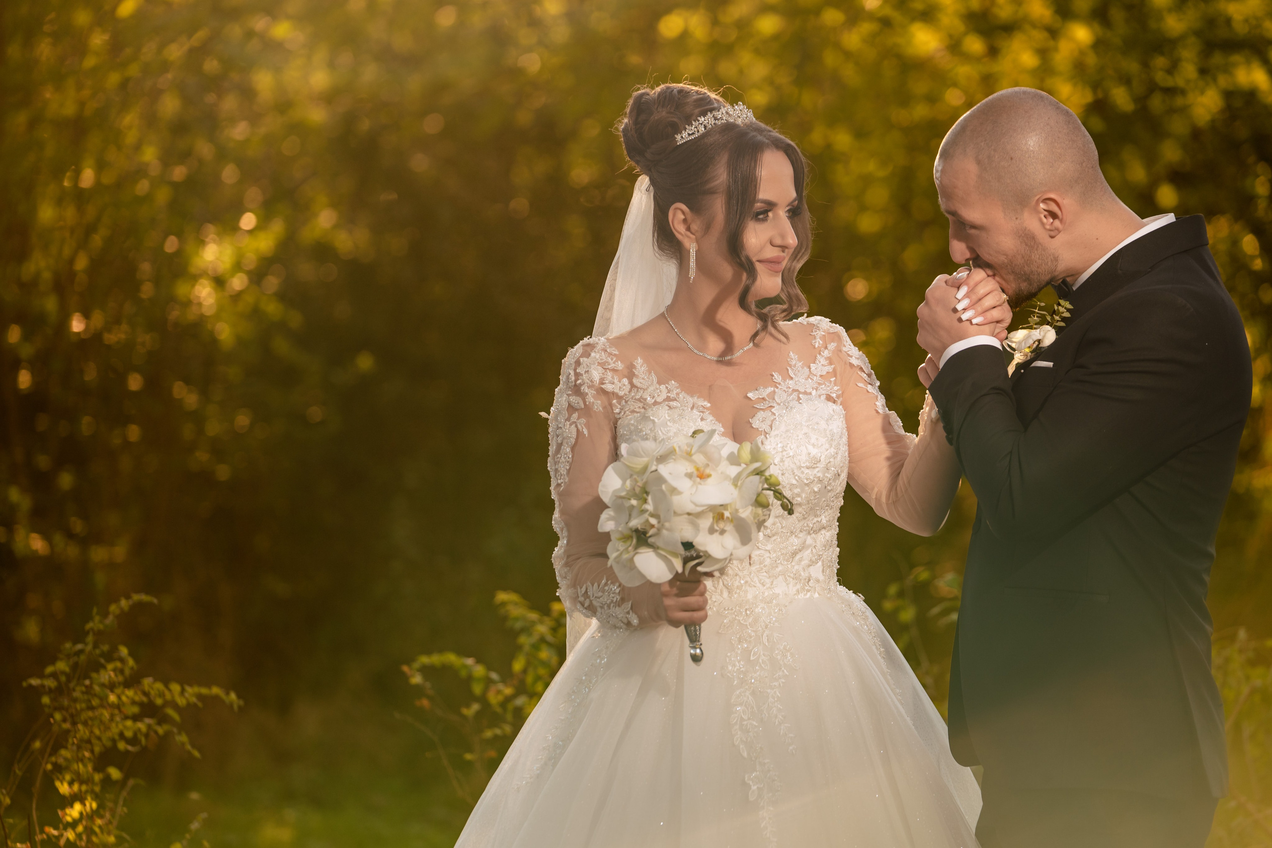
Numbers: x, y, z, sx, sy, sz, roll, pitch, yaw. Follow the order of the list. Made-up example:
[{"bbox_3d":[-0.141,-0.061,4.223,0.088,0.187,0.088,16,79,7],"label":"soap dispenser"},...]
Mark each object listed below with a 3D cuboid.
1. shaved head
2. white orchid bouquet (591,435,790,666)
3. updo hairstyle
[{"bbox_3d":[0.457,-0.316,6.650,0.195,0.165,0.155,-24,0,-9],"label":"shaved head"},{"bbox_3d":[0.069,0.147,6.650,0.230,0.280,0.210,-2,10,-2],"label":"white orchid bouquet"},{"bbox_3d":[0.098,-0.262,6.800,0.240,0.315,0.190,1,1,33],"label":"updo hairstyle"}]

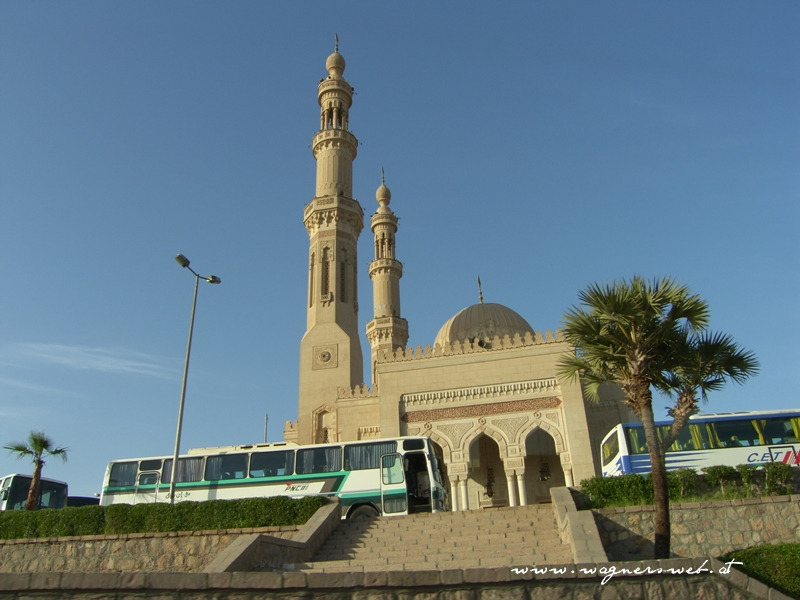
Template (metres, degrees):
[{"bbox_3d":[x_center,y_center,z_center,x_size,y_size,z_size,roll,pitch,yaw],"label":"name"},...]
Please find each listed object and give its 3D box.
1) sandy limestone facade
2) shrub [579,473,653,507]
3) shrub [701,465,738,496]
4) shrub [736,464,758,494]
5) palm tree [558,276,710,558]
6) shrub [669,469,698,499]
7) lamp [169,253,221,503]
[{"bbox_3d":[3.669,-1.951,51.252,24.000,41.700,21.400,-8,-25,13],"label":"sandy limestone facade"},{"bbox_3d":[5.553,4.851,16.520,1.896,0.857,1.000,-7,-25,12],"label":"shrub"},{"bbox_3d":[7.834,4.438,15.866,0.857,0.778,0.850,-7,-25,12],"label":"shrub"},{"bbox_3d":[8.447,4.375,15.730,0.487,0.724,0.650,-7,-25,12],"label":"shrub"},{"bbox_3d":[5.196,2.266,13.384,3.295,6.074,3.196,-2,-24,0],"label":"palm tree"},{"bbox_3d":[7.097,4.582,16.113,0.672,0.742,0.750,-7,-25,12],"label":"shrub"},{"bbox_3d":[-7.141,3.013,21.675,0.350,9.265,2.400,-13,-26,23],"label":"lamp"}]

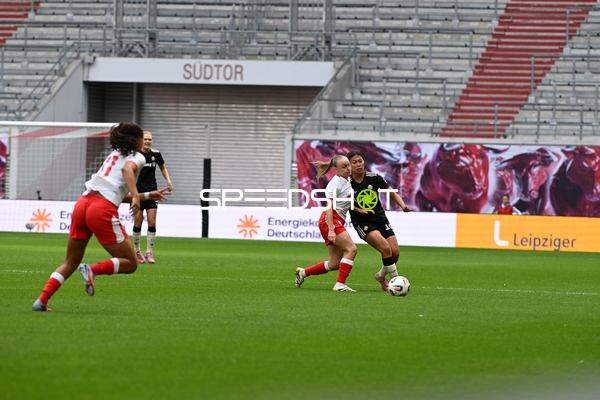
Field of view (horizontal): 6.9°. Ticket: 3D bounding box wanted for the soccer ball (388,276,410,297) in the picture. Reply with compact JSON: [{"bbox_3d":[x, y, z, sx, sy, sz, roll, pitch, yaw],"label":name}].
[{"bbox_3d":[1.031,0.898,51.900,0.220,0.220,0.220,2,0,0],"label":"soccer ball"}]

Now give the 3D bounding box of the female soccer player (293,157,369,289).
[{"bbox_3d":[0.368,0.260,54.900,0.850,1.500,0.520,2,0,33],"label":"female soccer player"}]

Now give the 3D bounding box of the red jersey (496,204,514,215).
[{"bbox_3d":[4.788,0.361,116.500,0.420,0.500,0.250,2,0,10],"label":"red jersey"}]

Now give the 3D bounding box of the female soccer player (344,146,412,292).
[{"bbox_3d":[0.874,0.232,55.300,0.740,1.570,0.600,2,0,-12],"label":"female soccer player"}]

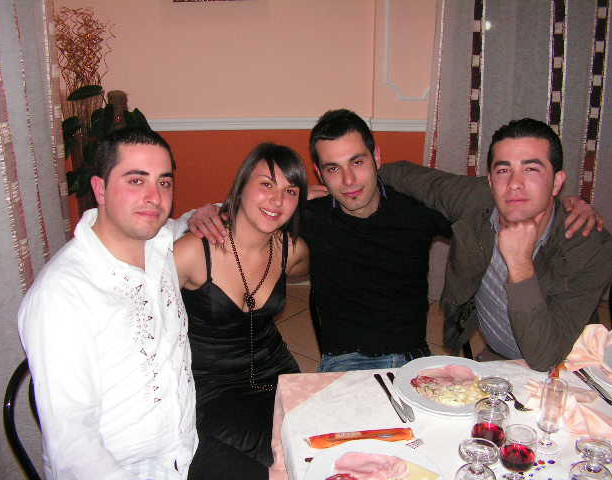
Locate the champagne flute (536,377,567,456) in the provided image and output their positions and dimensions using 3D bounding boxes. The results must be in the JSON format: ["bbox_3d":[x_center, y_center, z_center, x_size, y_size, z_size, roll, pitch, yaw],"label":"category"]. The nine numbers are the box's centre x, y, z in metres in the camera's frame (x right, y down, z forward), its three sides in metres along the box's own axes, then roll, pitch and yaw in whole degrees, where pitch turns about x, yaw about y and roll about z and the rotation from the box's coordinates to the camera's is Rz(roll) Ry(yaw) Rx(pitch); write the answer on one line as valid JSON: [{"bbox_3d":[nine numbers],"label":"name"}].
[{"bbox_3d":[0.487,0.346,1.312,0.050,0.150,0.050,0,20,0],"label":"champagne flute"}]

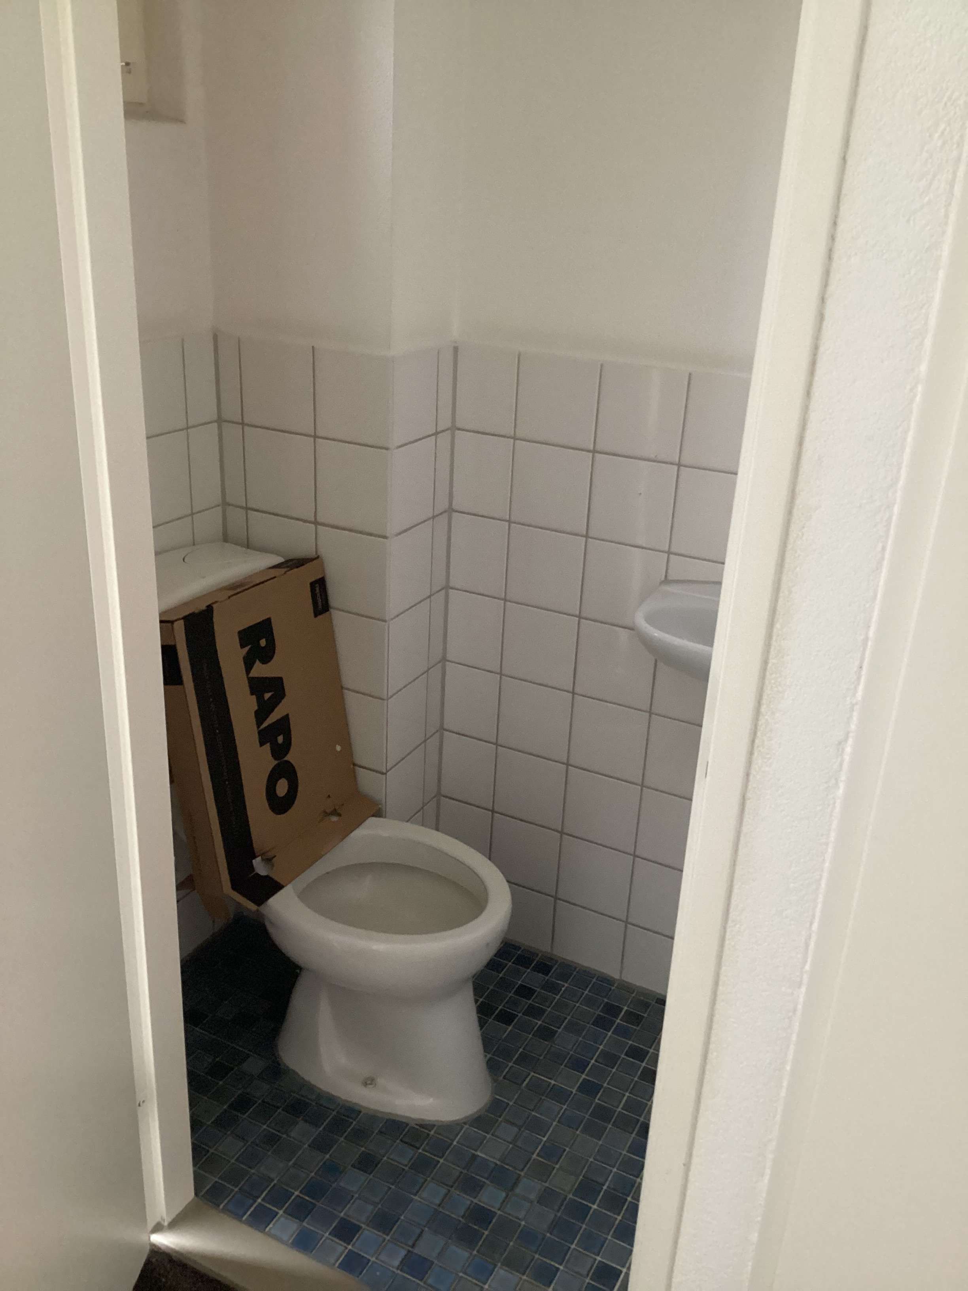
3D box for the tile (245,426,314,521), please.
[{"bbox_3d":[-0.356,-0.303,2.039,0.149,0.149,0.010,14,25,24],"label":"tile"}]

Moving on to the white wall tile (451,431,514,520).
[{"bbox_3d":[-0.001,-0.307,2.087,0.117,0.148,0.010,14,25,24],"label":"white wall tile"}]

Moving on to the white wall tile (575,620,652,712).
[{"bbox_3d":[0.241,0.035,2.096,0.149,0.149,0.010,14,25,24],"label":"white wall tile"}]

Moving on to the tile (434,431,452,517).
[{"bbox_3d":[-0.080,-0.311,2.088,0.009,0.149,0.050,14,26,24],"label":"tile"}]

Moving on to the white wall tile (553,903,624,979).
[{"bbox_3d":[0.212,0.589,2.332,0.149,0.134,0.010,14,25,24],"label":"white wall tile"}]

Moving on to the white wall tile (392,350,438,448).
[{"bbox_3d":[-0.119,-0.417,1.947,0.010,0.149,0.147,14,25,24],"label":"white wall tile"}]

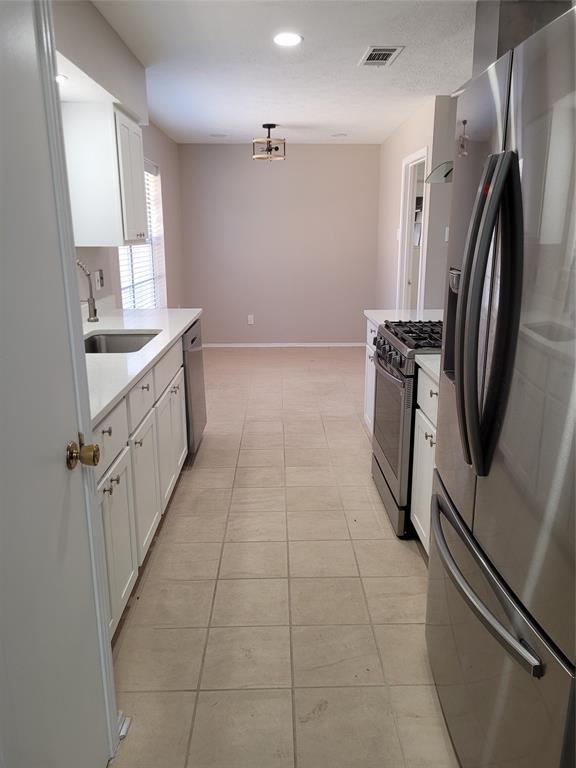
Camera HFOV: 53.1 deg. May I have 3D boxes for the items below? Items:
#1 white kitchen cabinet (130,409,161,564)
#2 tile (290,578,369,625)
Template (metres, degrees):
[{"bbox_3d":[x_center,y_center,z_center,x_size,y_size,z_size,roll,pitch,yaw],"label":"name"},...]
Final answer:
[{"bbox_3d":[-0.883,0.427,2.502,0.560,0.560,0.460,-1,15,-1],"label":"white kitchen cabinet"},{"bbox_3d":[0.161,0.873,2.319,0.302,0.012,0.302,-1,15,-1],"label":"tile"}]

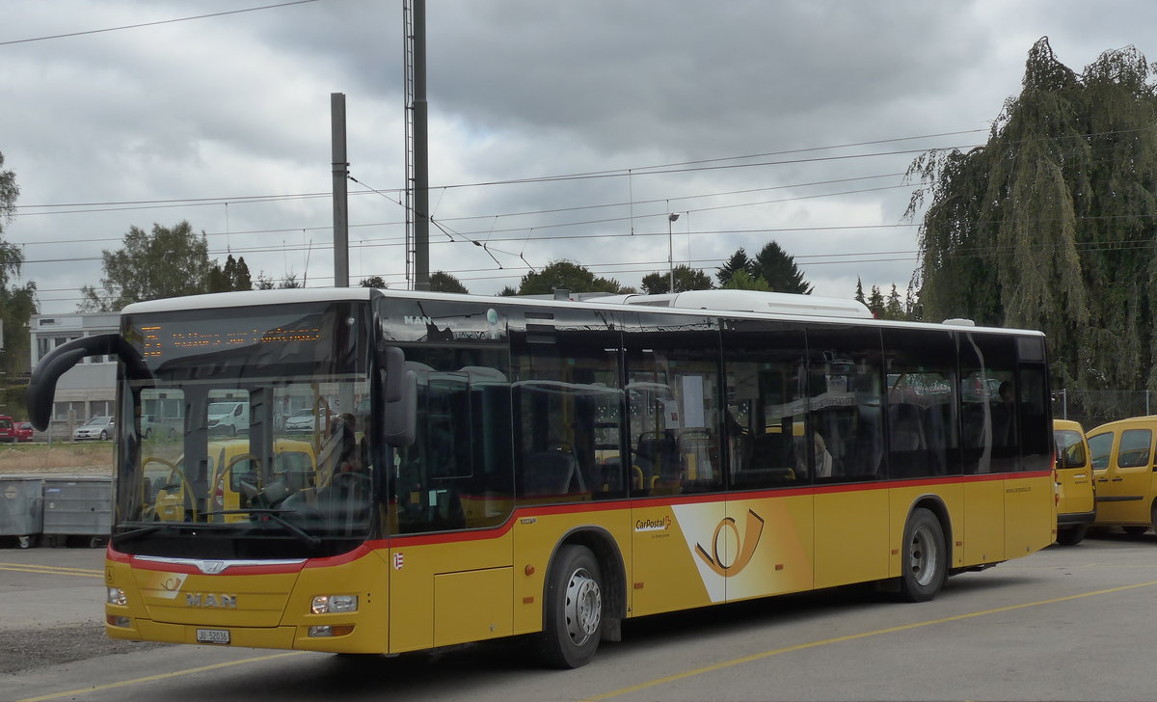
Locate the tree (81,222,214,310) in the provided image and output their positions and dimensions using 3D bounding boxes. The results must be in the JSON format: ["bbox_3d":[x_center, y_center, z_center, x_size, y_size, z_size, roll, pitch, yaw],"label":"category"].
[{"bbox_3d":[-33.200,-1.850,170.000,10.500,16.500,10.000,0,-1,-13],"label":"tree"}]

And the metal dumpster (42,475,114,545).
[{"bbox_3d":[-8.650,2.760,38.100,1.160,1.240,1.000,-1,-1,-3],"label":"metal dumpster"}]

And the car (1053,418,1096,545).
[{"bbox_3d":[5.570,1.910,32.500,1.830,1.810,4.200,0,-1,-29],"label":"car"}]

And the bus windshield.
[{"bbox_3d":[-2.396,0.553,15.033,2.440,1.710,0.300,-1,-1,34],"label":"bus windshield"}]

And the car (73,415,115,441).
[{"bbox_3d":[-28.100,4.620,132.000,1.730,1.430,4.350,-1,-1,30],"label":"car"}]

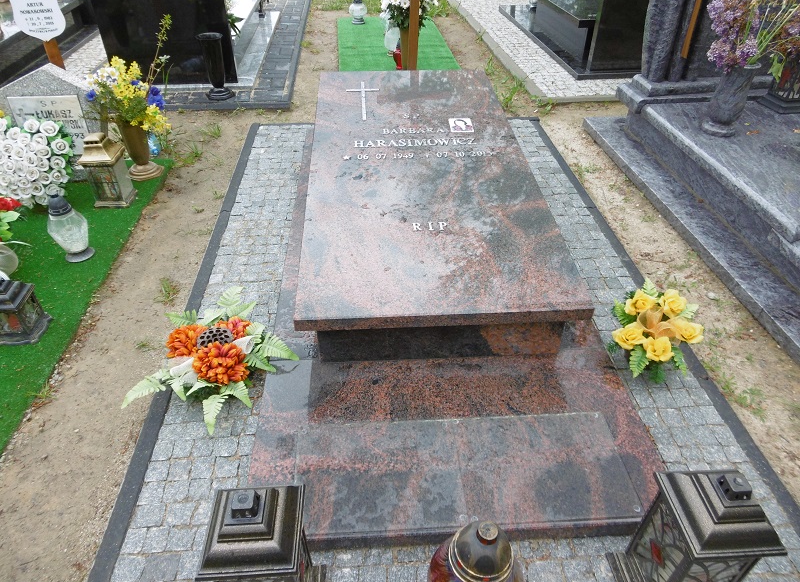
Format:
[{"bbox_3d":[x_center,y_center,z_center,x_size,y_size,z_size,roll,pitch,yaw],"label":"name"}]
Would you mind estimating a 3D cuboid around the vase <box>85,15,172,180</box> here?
[{"bbox_3d":[-1.175,-0.856,2.503,0.439,0.702,0.342,-2,38,-3],"label":"vase"}]

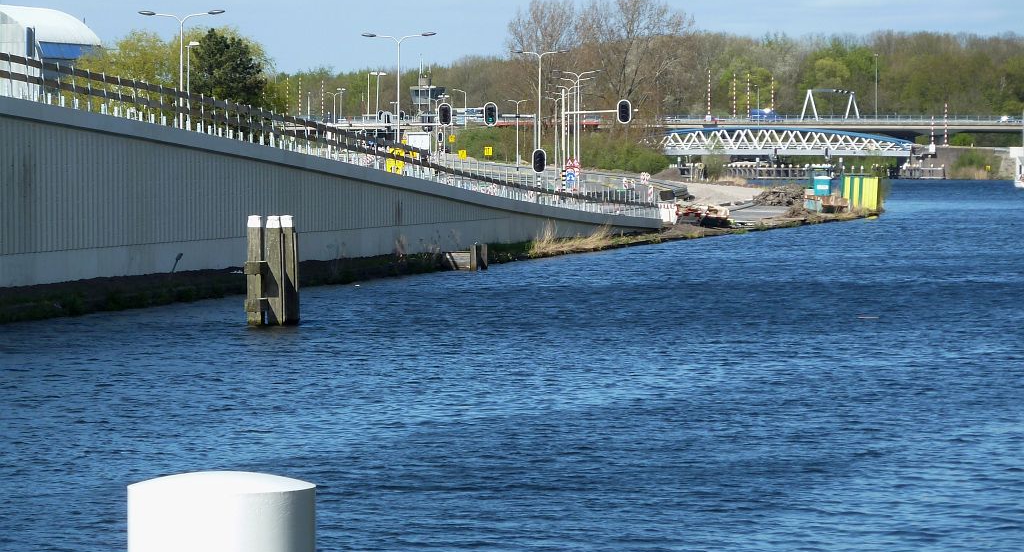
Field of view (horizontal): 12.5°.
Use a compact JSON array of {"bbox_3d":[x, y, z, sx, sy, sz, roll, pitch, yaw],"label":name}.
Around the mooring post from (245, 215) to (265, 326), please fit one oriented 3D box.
[{"bbox_3d":[-6.218,-0.121,113.300,0.360,2.650,0.360,1,2,11],"label":"mooring post"}]

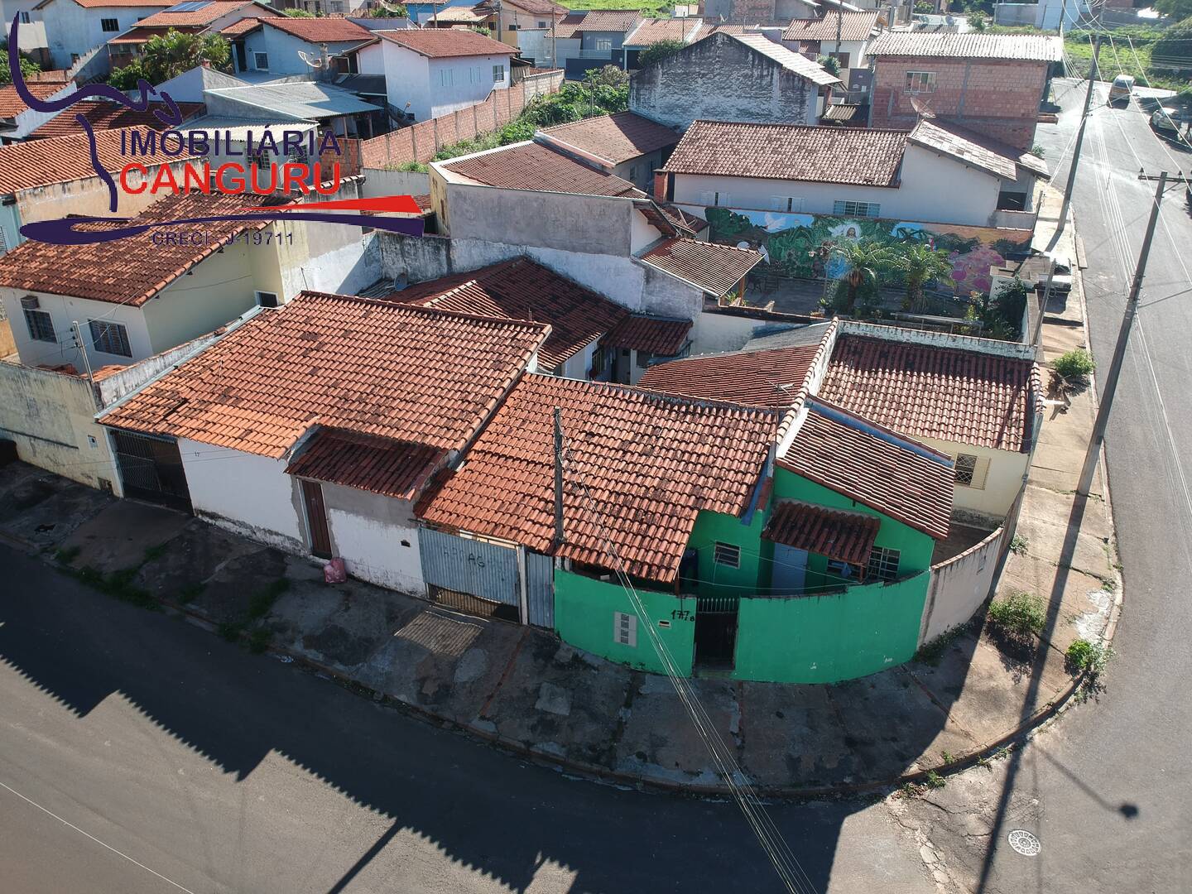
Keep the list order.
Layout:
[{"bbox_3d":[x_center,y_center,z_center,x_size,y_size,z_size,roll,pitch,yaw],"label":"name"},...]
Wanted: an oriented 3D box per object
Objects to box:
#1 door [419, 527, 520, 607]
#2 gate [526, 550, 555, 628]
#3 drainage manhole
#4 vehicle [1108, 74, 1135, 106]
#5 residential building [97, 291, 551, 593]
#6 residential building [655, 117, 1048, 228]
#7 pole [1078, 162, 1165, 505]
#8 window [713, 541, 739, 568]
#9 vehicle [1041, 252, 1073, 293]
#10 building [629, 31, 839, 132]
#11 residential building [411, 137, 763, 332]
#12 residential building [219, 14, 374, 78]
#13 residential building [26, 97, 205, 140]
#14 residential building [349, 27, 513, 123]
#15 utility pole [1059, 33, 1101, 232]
[{"bbox_3d":[-2.966,2.850,20.175,2.730,1.580,0.070,11,28,22],"label":"door"},{"bbox_3d":[-1.248,3.280,19.506,0.680,1.930,0.060,11,28,22],"label":"gate"},{"bbox_3d":[7.584,7.033,15.249,0.610,0.050,0.610,11,28,22],"label":"drainage manhole"},{"bbox_3d":[46.763,-32.062,76.902,1.700,1.560,4.100,11,33,22],"label":"vehicle"},{"bbox_3d":[-7.753,-0.721,24.511,11.200,5.000,7.000,11,28,22],"label":"residential building"},{"bbox_3d":[13.335,-14.192,45.521,18.135,5.216,9.165,11,28,22],"label":"residential building"},{"bbox_3d":[14.139,-2.717,23.218,0.330,8.950,0.330,11,28,22],"label":"pole"},{"bbox_3d":[2.958,2.424,19.471,0.600,0.580,0.080,11,28,22],"label":"window"},{"bbox_3d":[21.875,-8.593,41.099,1.650,1.460,3.900,11,28,22],"label":"vehicle"},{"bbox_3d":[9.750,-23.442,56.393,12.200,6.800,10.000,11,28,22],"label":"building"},{"bbox_3d":[0.100,-9.133,35.876,11.424,5.661,9.486,10,27,22],"label":"residential building"},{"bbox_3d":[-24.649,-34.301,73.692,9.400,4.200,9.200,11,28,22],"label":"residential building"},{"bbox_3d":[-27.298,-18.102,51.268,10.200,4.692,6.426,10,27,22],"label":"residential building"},{"bbox_3d":[-12.333,-28.855,67.344,6.922,6.484,12.870,11,28,22],"label":"residential building"},{"bbox_3d":[23.725,-15.283,42.349,0.300,9.045,0.300,9,27,23],"label":"utility pole"}]

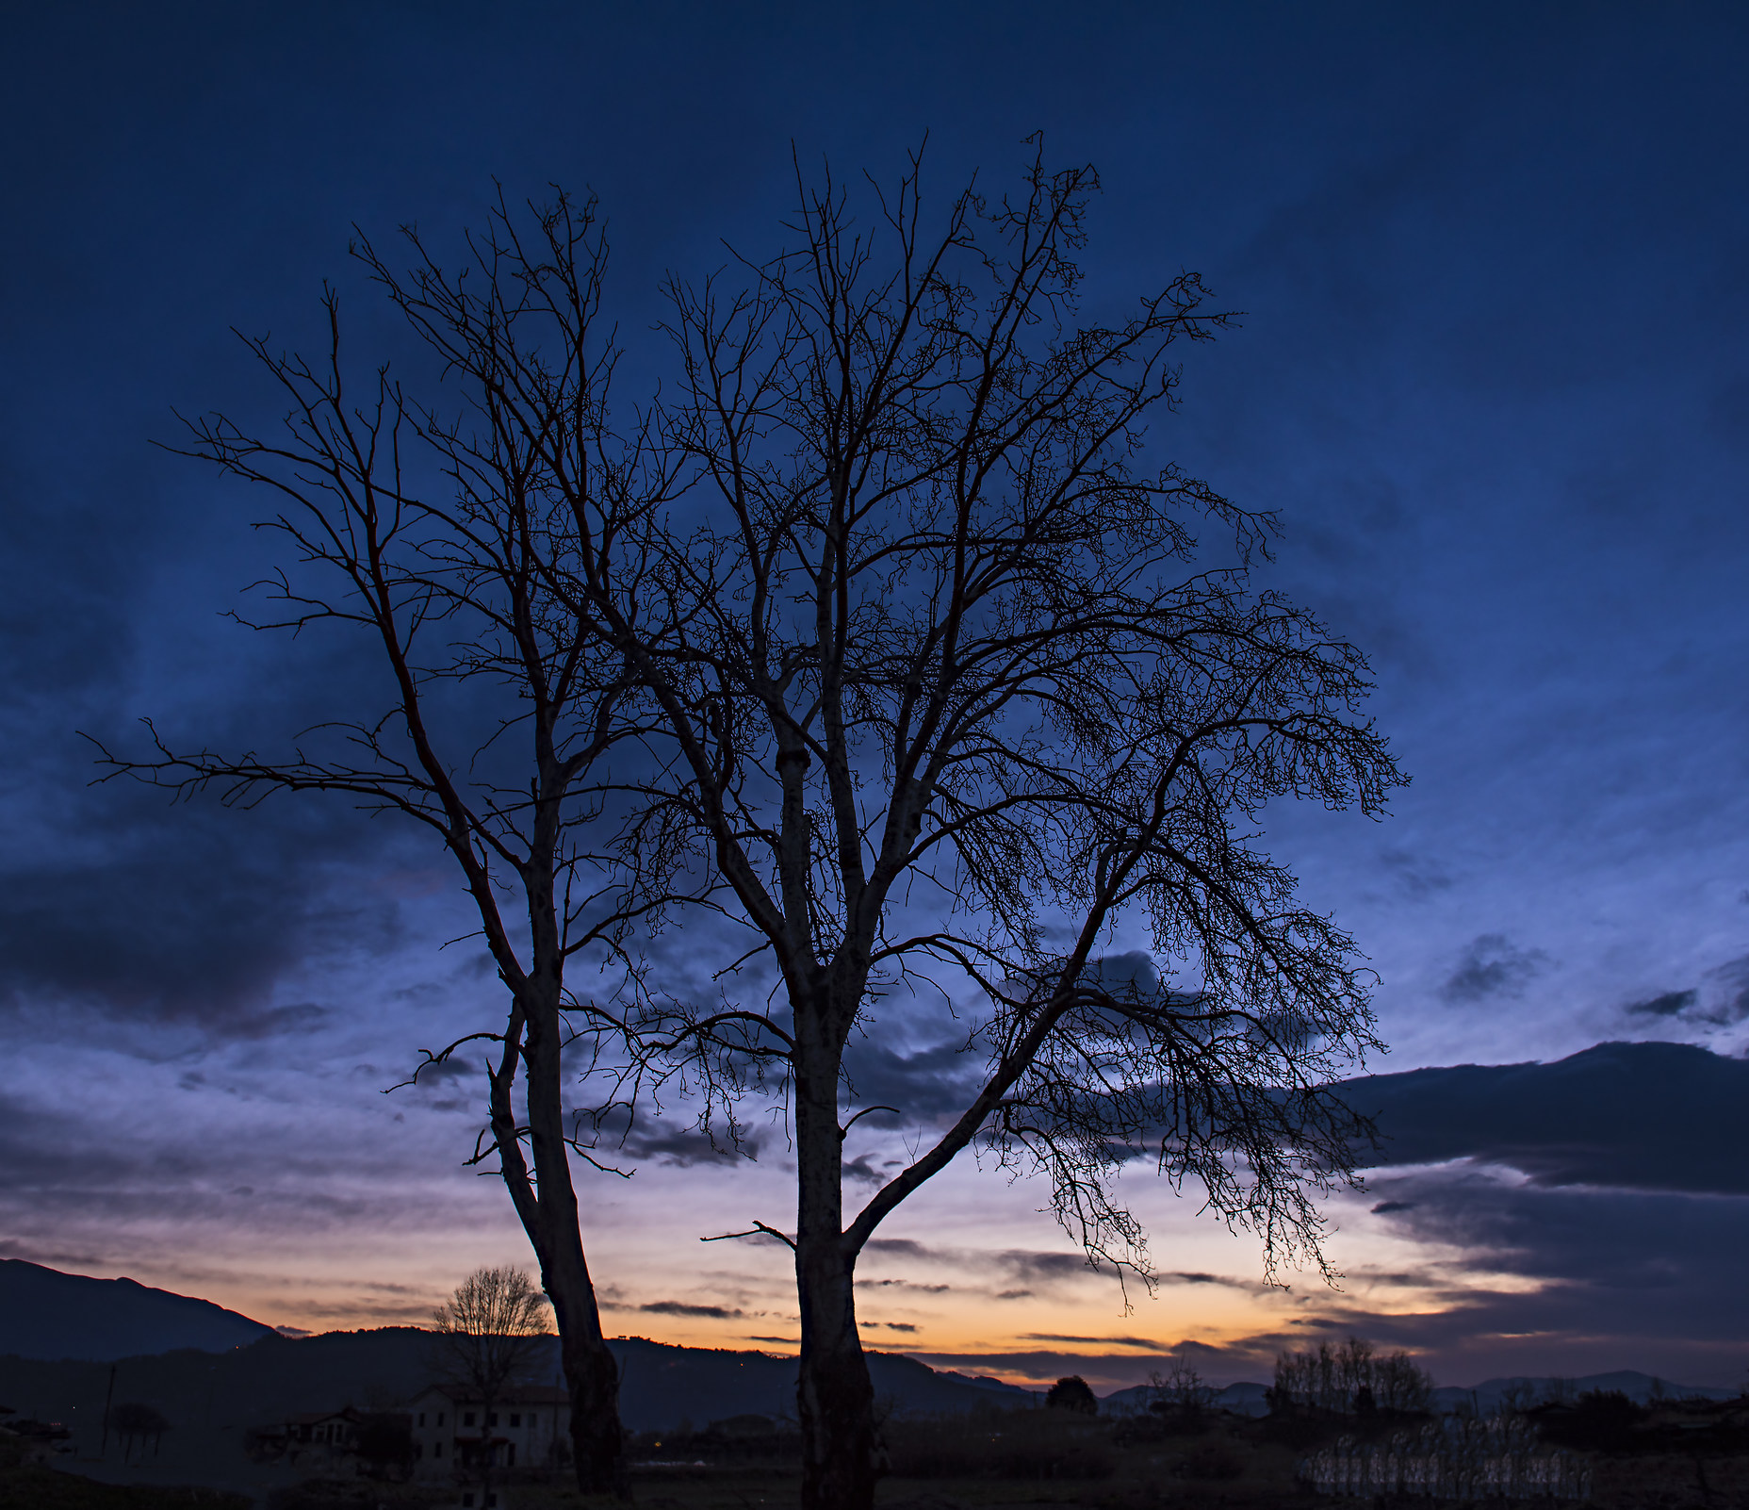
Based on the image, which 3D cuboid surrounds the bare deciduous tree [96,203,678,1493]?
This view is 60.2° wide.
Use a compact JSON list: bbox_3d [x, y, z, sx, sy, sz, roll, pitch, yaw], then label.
[{"bbox_3d":[-7.630,-0.385,23.649,8.930,21.540,8.000,0,-24,0],"label":"bare deciduous tree"}]

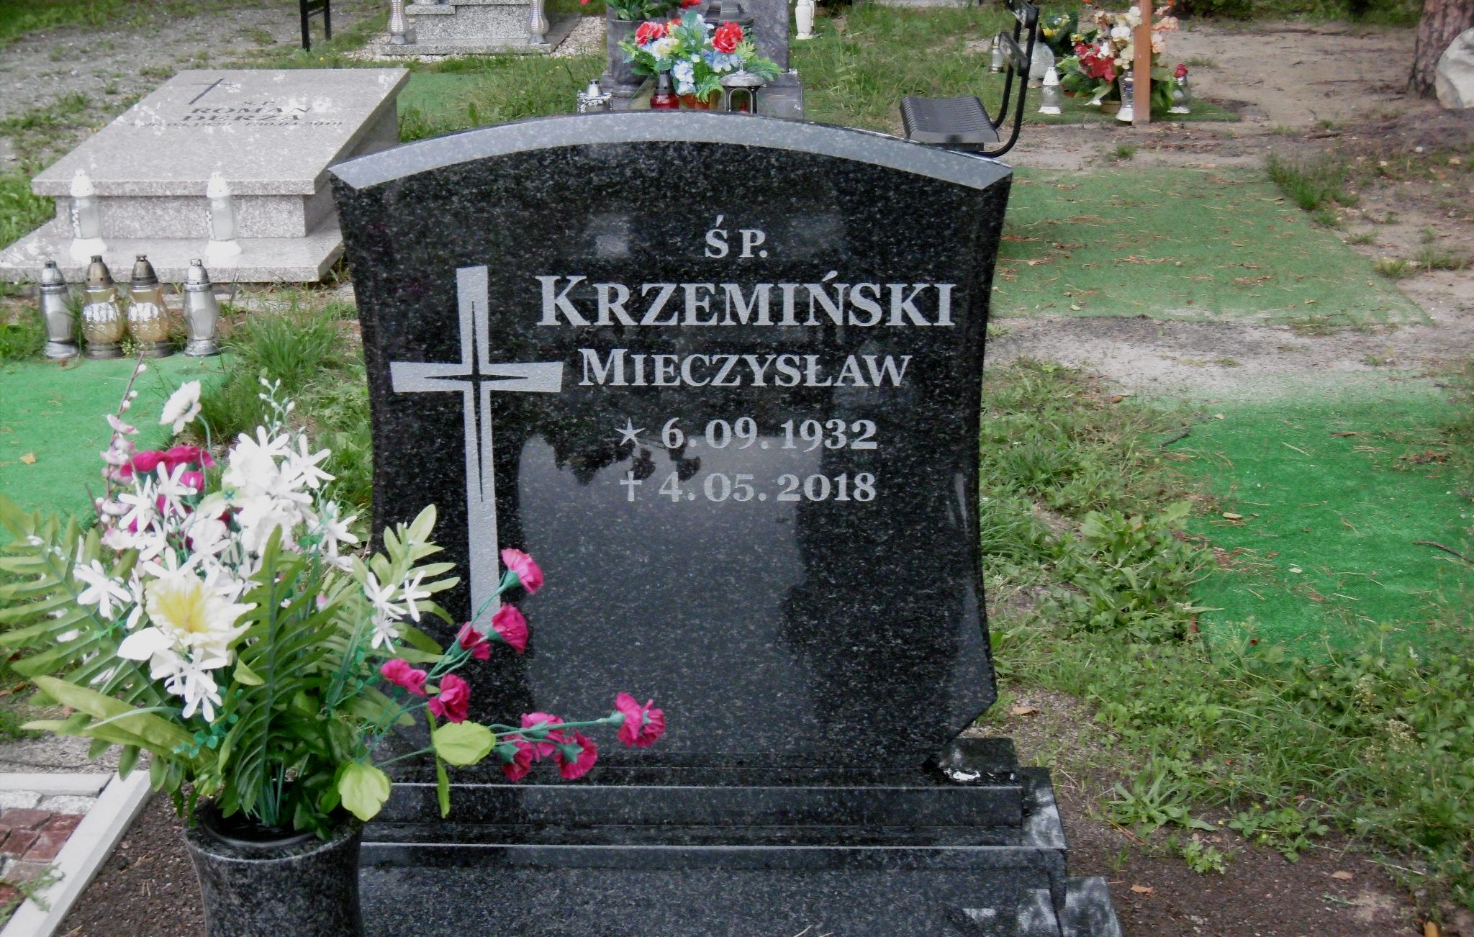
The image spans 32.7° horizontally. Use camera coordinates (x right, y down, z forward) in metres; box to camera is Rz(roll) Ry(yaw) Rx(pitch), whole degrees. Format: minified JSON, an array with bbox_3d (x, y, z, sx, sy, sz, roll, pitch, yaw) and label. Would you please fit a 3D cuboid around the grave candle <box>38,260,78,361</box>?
[{"bbox_3d":[-1.813,-0.425,6.676,0.101,0.252,0.101,-4,15,-15],"label":"grave candle"}]

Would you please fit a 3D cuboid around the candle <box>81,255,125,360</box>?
[{"bbox_3d":[-1.691,-0.429,6.662,0.111,0.266,0.111,-4,15,-14],"label":"candle"}]

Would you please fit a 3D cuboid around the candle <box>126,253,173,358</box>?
[{"bbox_3d":[-1.566,-0.430,6.658,0.113,0.269,0.113,-4,15,-13],"label":"candle"}]

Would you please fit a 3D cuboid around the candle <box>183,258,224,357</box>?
[{"bbox_3d":[-1.427,-0.428,6.678,0.099,0.252,0.099,-4,15,-12],"label":"candle"}]

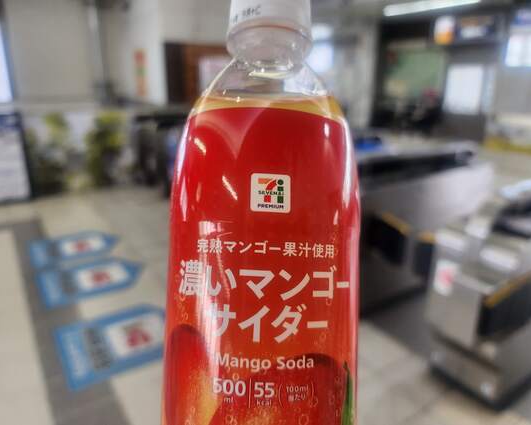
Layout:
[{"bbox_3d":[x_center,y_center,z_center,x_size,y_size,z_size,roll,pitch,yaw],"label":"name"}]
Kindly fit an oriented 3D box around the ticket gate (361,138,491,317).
[{"bbox_3d":[1.171,0.100,3.068,1.680,1.010,0.360,-11,19,-34],"label":"ticket gate"}]

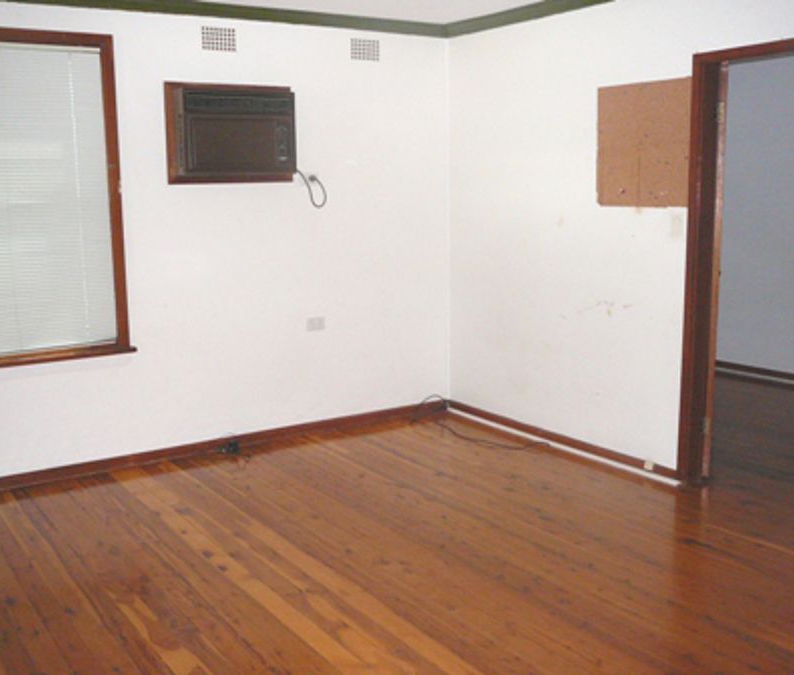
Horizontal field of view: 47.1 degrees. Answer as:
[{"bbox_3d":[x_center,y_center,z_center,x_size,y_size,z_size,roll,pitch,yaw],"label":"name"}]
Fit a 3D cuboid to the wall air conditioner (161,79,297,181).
[{"bbox_3d":[-0.895,-1.133,5.062,0.750,0.542,0.160,-7,12,-32],"label":"wall air conditioner"}]

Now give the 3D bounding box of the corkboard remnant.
[{"bbox_3d":[1.230,-0.968,4.595,0.012,0.615,0.608,-7,12,-32],"label":"corkboard remnant"}]

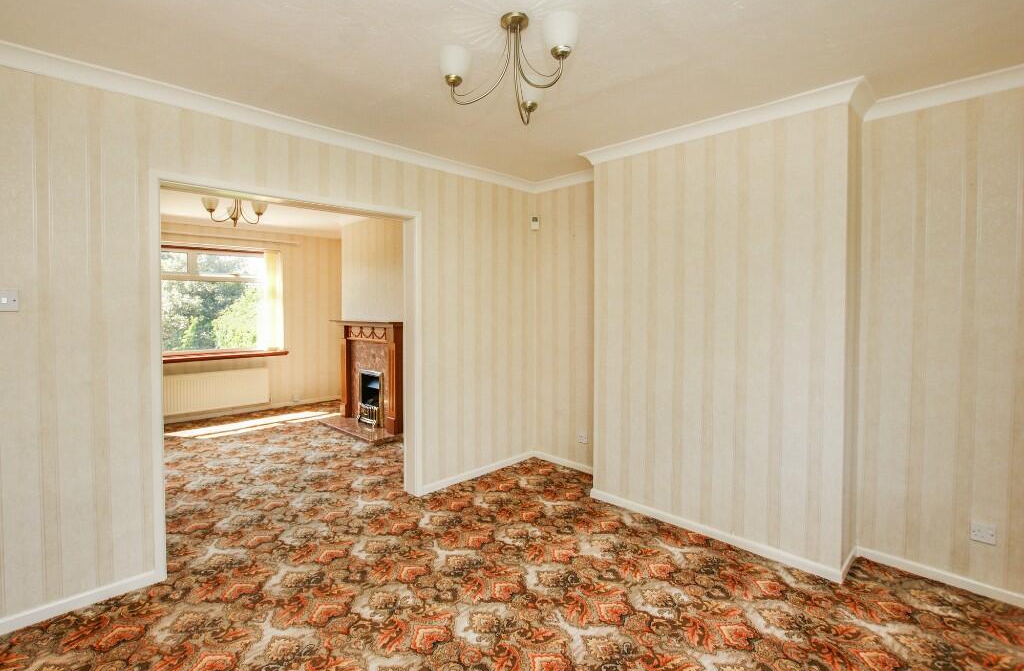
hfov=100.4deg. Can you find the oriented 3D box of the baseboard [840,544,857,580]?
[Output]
[{"bbox_3d":[1.735,1.175,2.200,0.345,0.062,0.018,-2,4,-43],"label":"baseboard"}]

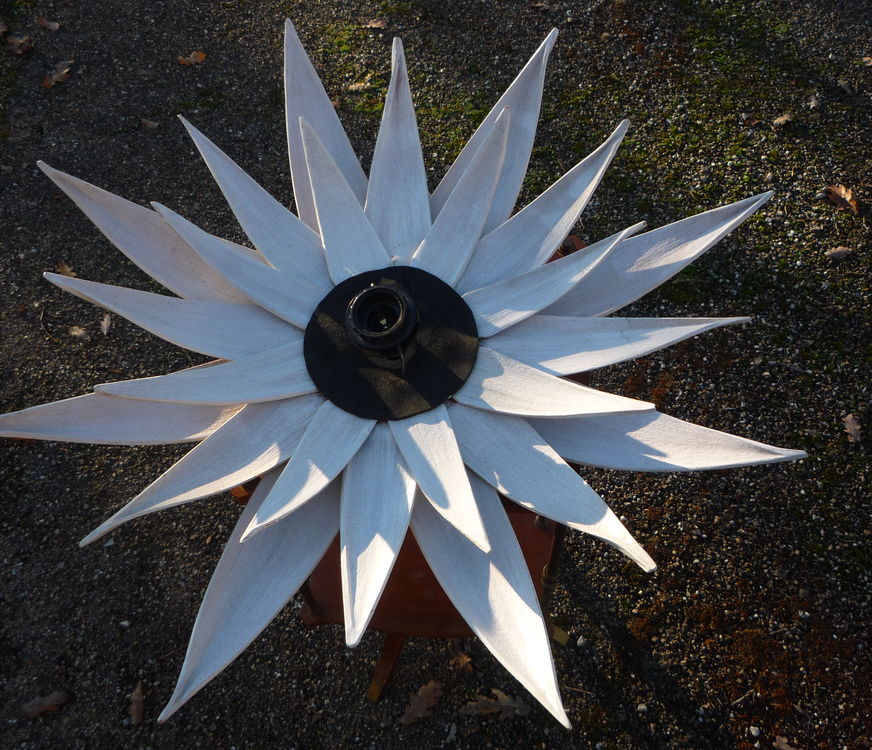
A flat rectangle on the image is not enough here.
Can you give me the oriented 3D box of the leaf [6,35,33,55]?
[{"bbox_3d":[-0.915,-0.726,1.904,0.059,0.018,0.044,11,63,5],"label":"leaf"}]

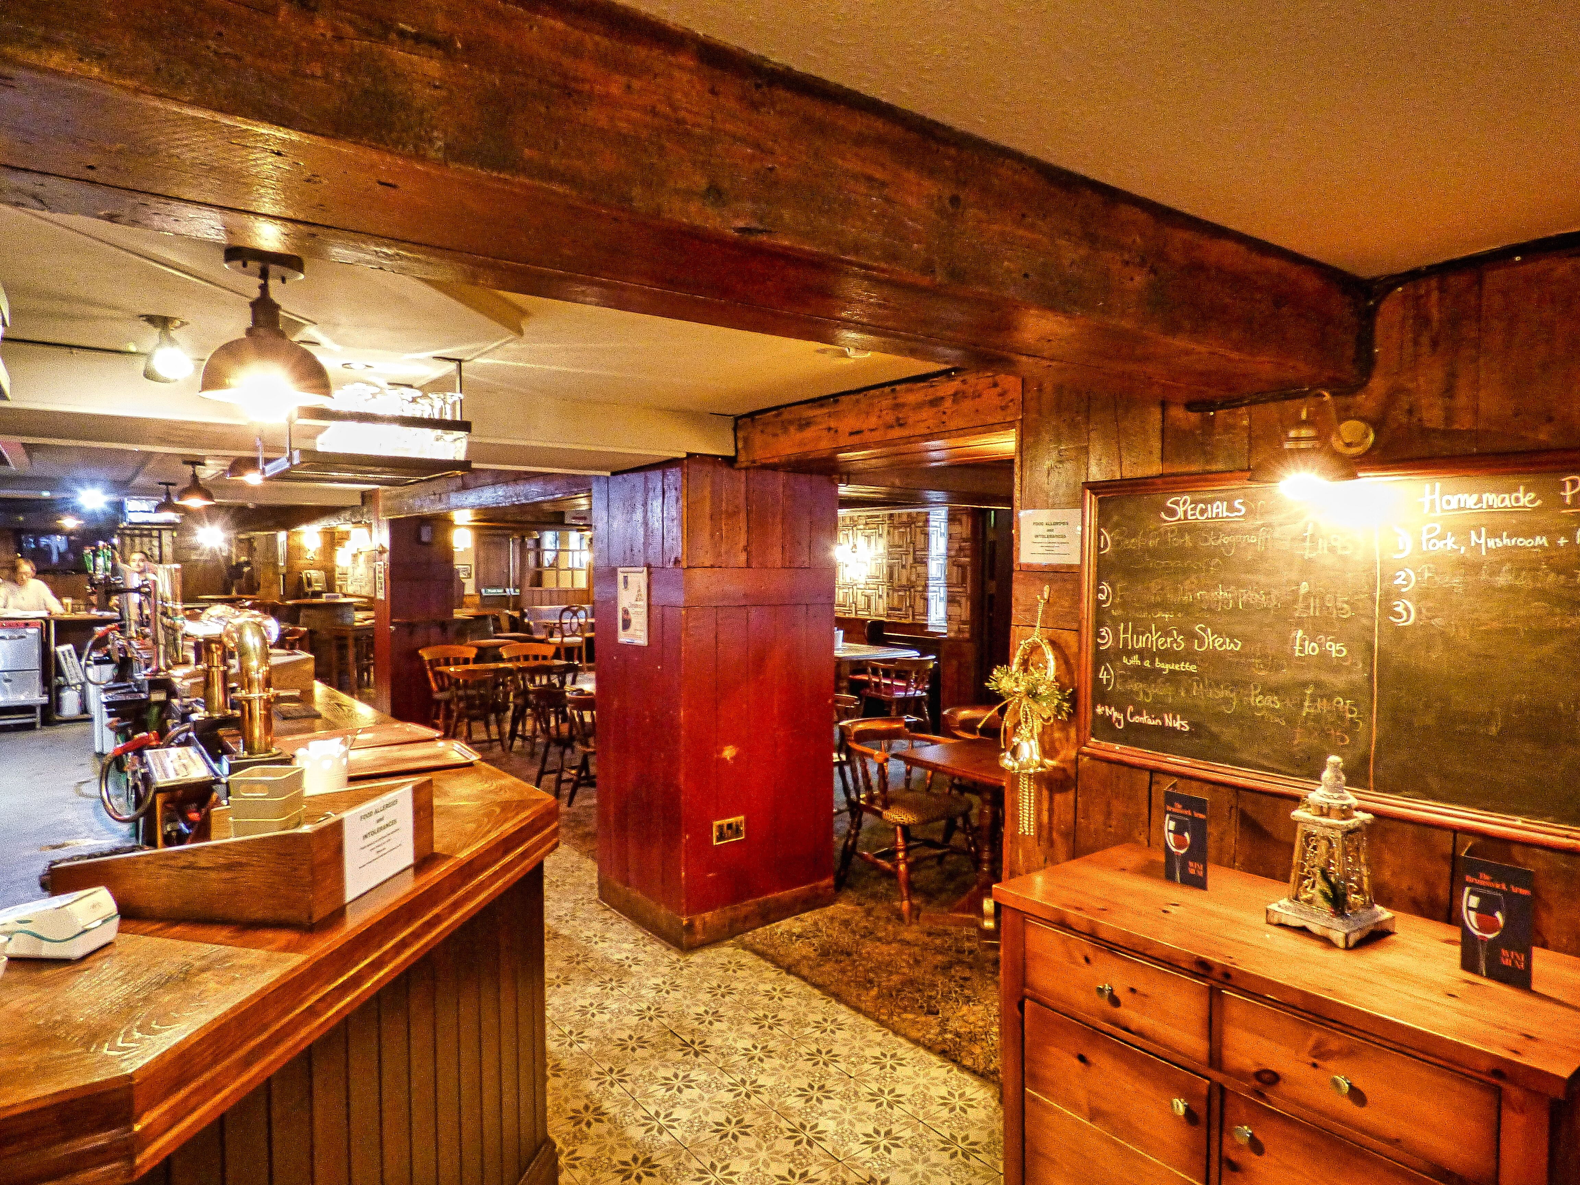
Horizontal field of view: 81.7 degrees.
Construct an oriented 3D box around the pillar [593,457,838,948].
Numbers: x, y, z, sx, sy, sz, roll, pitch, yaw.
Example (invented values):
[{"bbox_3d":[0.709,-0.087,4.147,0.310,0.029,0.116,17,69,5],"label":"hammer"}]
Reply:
[{"bbox_3d":[-0.339,0.441,4.196,0.806,1.972,0.752,-1,2,-38],"label":"pillar"}]

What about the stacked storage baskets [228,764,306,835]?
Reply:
[{"bbox_3d":[-1.040,0.430,1.823,0.108,0.140,0.105,0,2,-5],"label":"stacked storage baskets"}]

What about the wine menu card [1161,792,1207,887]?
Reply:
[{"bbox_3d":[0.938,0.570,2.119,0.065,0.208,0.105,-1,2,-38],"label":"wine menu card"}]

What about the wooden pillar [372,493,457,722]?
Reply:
[{"bbox_3d":[-3.459,0.248,8.390,0.560,2.200,0.520,-1,2,-39],"label":"wooden pillar"}]

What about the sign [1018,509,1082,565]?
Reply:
[{"bbox_3d":[0.738,-0.158,2.593,0.008,0.152,0.210,-1,2,-38],"label":"sign"}]

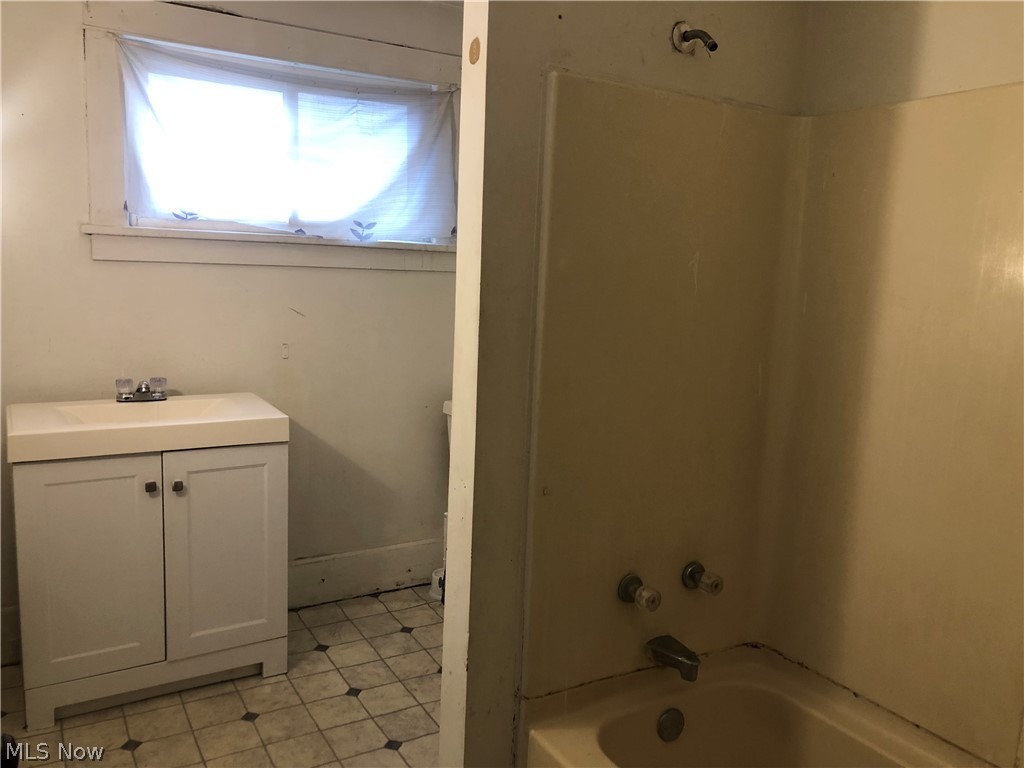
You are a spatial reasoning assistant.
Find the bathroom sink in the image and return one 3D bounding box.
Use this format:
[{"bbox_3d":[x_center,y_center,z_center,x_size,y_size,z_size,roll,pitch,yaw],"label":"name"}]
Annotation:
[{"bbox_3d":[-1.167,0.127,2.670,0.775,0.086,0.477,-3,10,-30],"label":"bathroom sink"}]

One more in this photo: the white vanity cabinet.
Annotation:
[{"bbox_3d":[-1.184,0.562,2.741,0.760,0.801,0.467,-3,10,-30],"label":"white vanity cabinet"}]

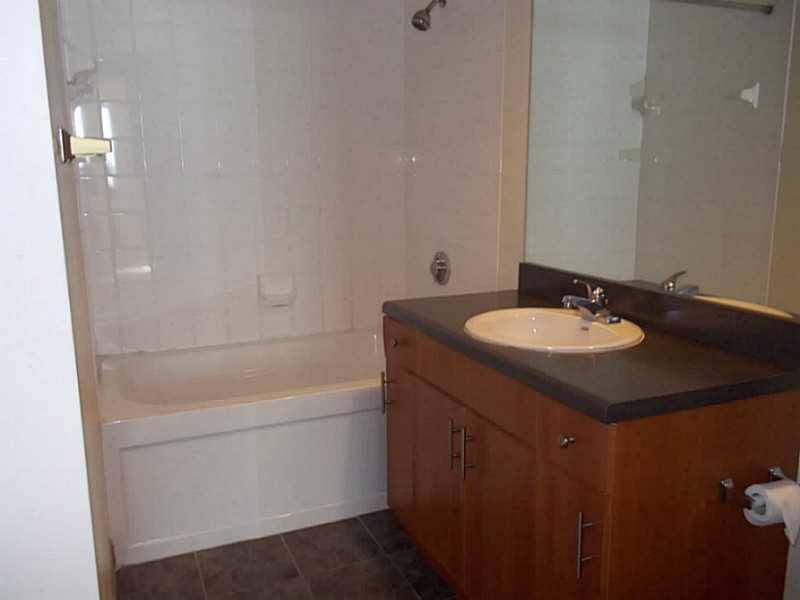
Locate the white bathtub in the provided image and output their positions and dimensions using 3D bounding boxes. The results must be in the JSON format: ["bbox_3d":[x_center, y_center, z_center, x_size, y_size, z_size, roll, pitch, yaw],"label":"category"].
[{"bbox_3d":[-0.465,0.532,2.959,1.520,0.515,0.910,-5,11,-23],"label":"white bathtub"}]

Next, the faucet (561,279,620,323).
[{"bbox_3d":[0.547,-0.001,1.998,0.147,0.128,0.155,-5,11,-23],"label":"faucet"}]

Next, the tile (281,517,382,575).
[{"bbox_3d":[-0.249,0.894,2.439,0.303,0.010,0.300,-5,11,-23],"label":"tile"}]

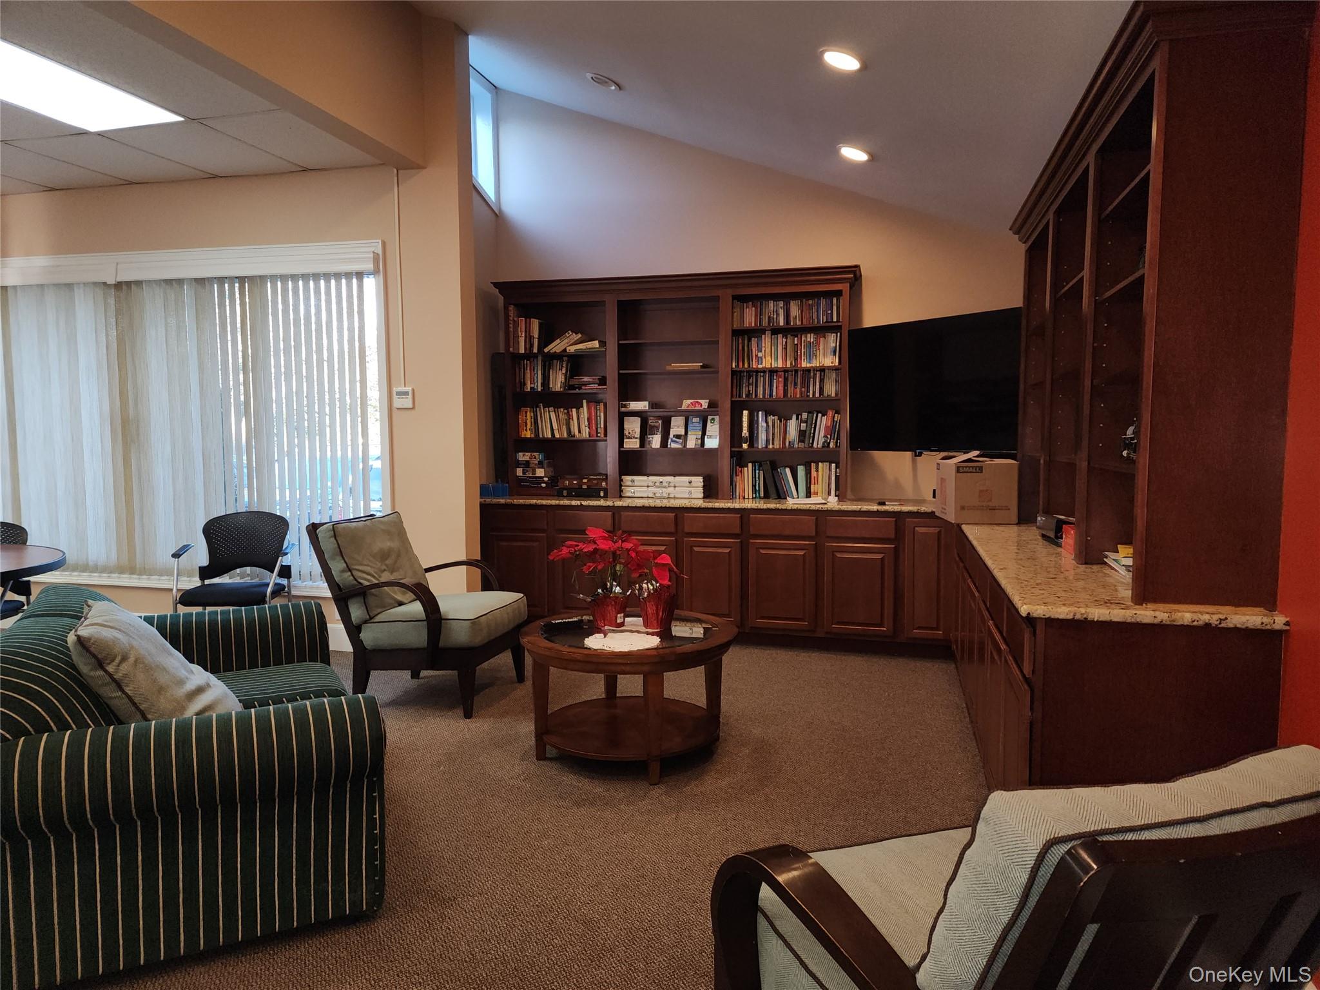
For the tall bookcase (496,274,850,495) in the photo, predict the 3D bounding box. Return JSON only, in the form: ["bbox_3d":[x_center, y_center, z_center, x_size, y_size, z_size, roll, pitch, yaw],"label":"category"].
[{"bbox_3d":[0.091,-0.714,6.011,2.480,1.500,0.370,1,4,15],"label":"tall bookcase"}]

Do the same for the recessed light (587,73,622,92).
[{"bbox_3d":[-0.334,-2.447,5.190,0.200,0.030,0.200,22,9,13],"label":"recessed light"}]

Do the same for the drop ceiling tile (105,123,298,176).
[{"bbox_3d":[-2.530,-1.915,4.897,0.610,0.020,0.830,1,4,15],"label":"drop ceiling tile"}]

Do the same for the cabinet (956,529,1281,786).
[{"bbox_3d":[1.653,0.642,3.748,0.620,0.895,3.170,1,4,15],"label":"cabinet"}]

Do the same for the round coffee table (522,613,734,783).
[{"bbox_3d":[-0.125,0.838,3.755,0.920,0.506,0.920,0,4,0],"label":"round coffee table"}]

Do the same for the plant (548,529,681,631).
[{"bbox_3d":[-0.184,0.371,3.813,0.560,0.450,0.440,1,4,15],"label":"plant"}]

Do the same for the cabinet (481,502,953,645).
[{"bbox_3d":[0.291,0.498,5.909,3.200,0.895,0.630,1,4,15],"label":"cabinet"}]

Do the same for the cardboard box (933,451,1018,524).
[{"bbox_3d":[1.663,-0.031,4.624,0.310,0.330,0.410,1,4,8],"label":"cardboard box"}]

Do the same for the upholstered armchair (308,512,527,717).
[{"bbox_3d":[-1.212,0.584,4.531,0.900,0.910,0.700,1,4,13],"label":"upholstered armchair"}]

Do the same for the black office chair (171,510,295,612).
[{"bbox_3d":[-2.449,0.565,5.125,0.610,0.870,0.570,-1,4,-7],"label":"black office chair"}]

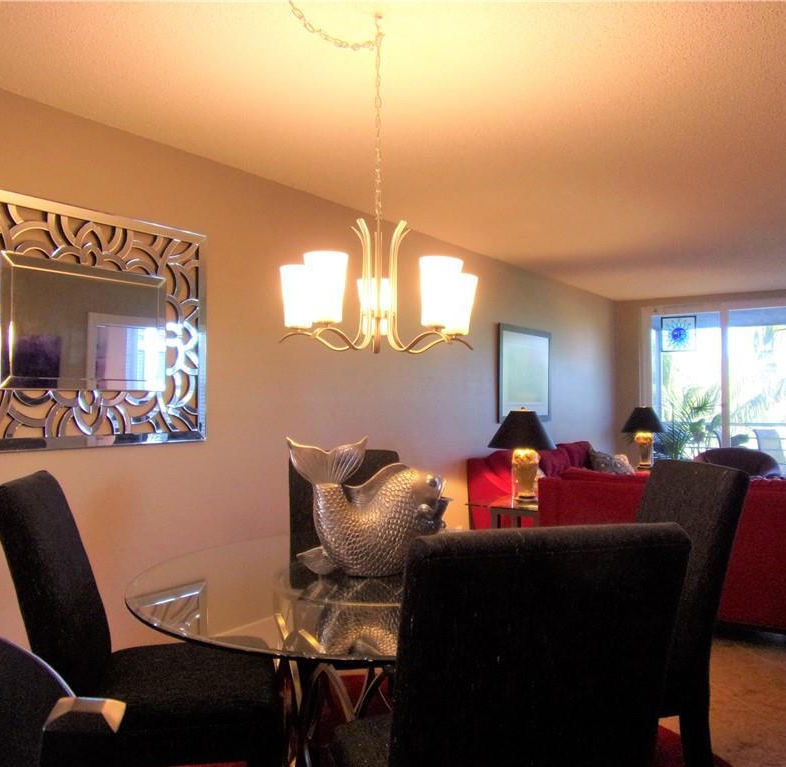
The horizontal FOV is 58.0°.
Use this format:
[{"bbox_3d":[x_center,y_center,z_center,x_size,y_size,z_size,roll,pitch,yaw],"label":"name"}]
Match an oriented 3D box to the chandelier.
[{"bbox_3d":[-0.044,-0.610,2.196,0.630,1.040,0.630,0,-1,0],"label":"chandelier"}]

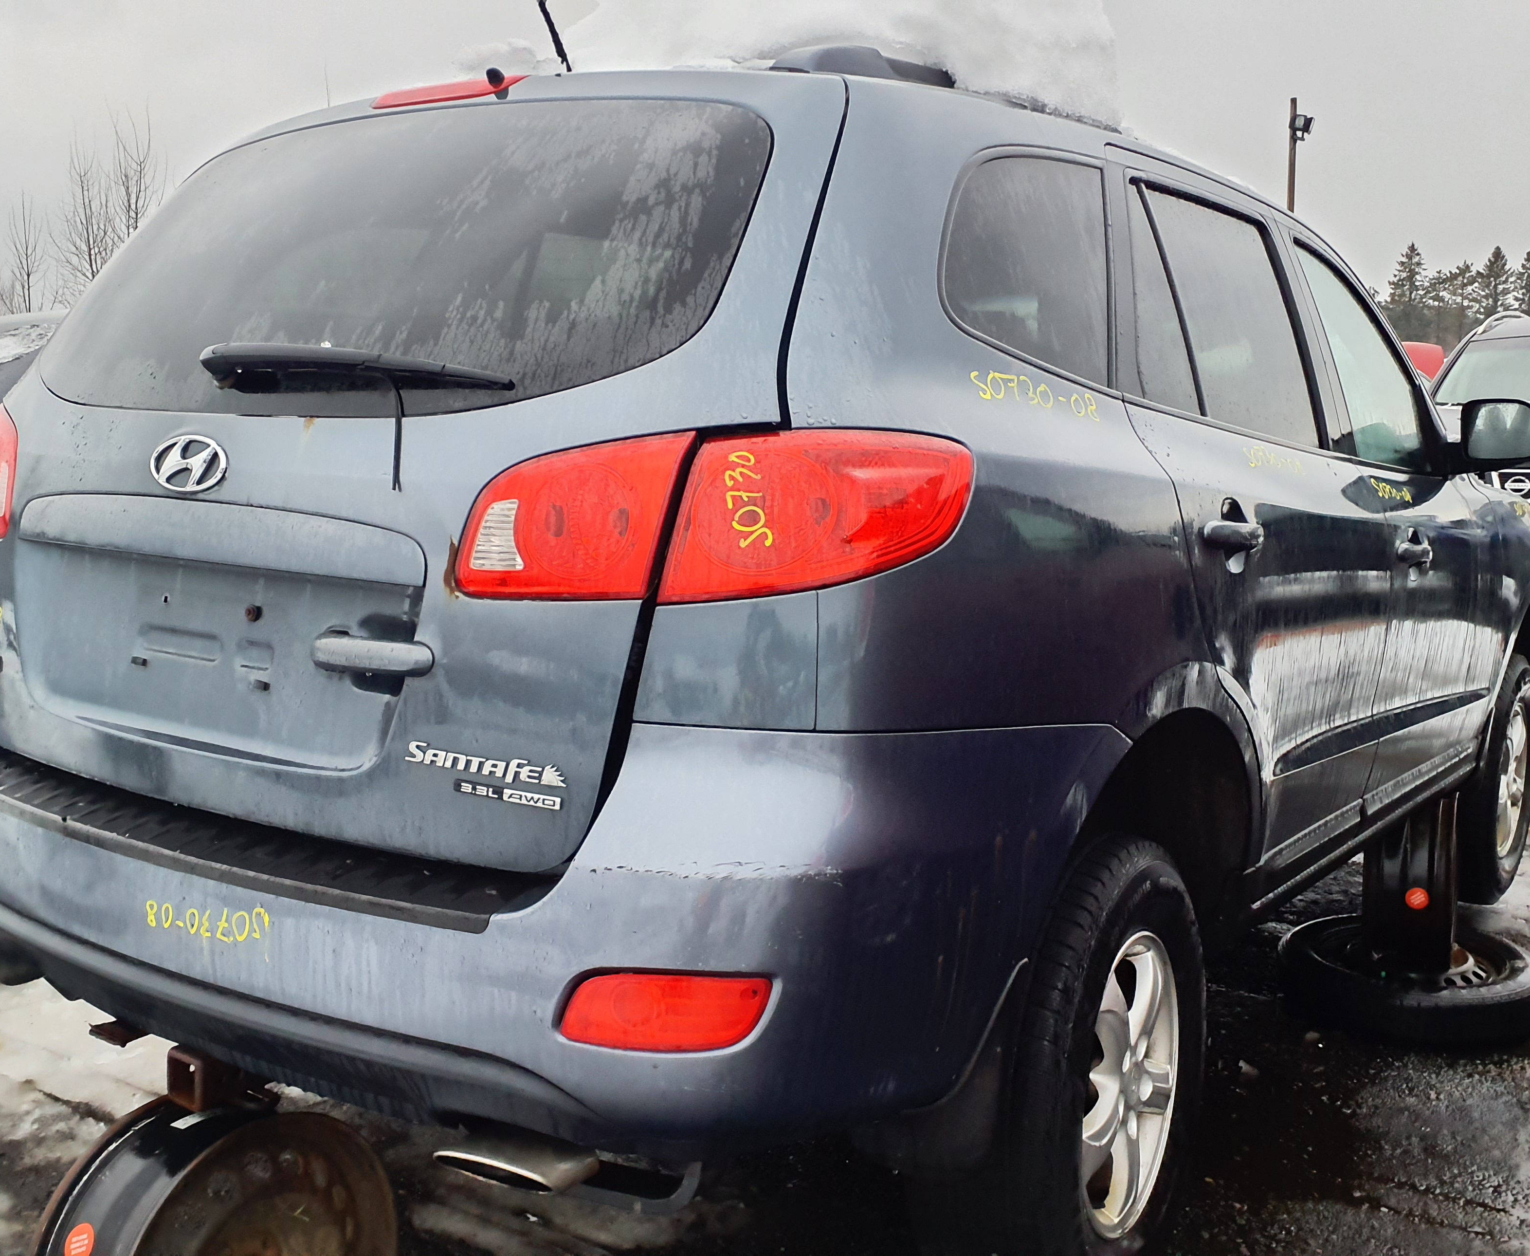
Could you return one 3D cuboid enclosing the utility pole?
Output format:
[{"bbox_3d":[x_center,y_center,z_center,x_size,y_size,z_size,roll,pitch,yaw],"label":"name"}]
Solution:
[{"bbox_3d":[12.146,-7.681,34.600,0.550,9.080,0.400,3,8,19],"label":"utility pole"}]

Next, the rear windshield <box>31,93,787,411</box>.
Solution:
[{"bbox_3d":[-0.539,-0.467,1.952,1.280,0.560,0.100,6,-32,35],"label":"rear windshield"}]

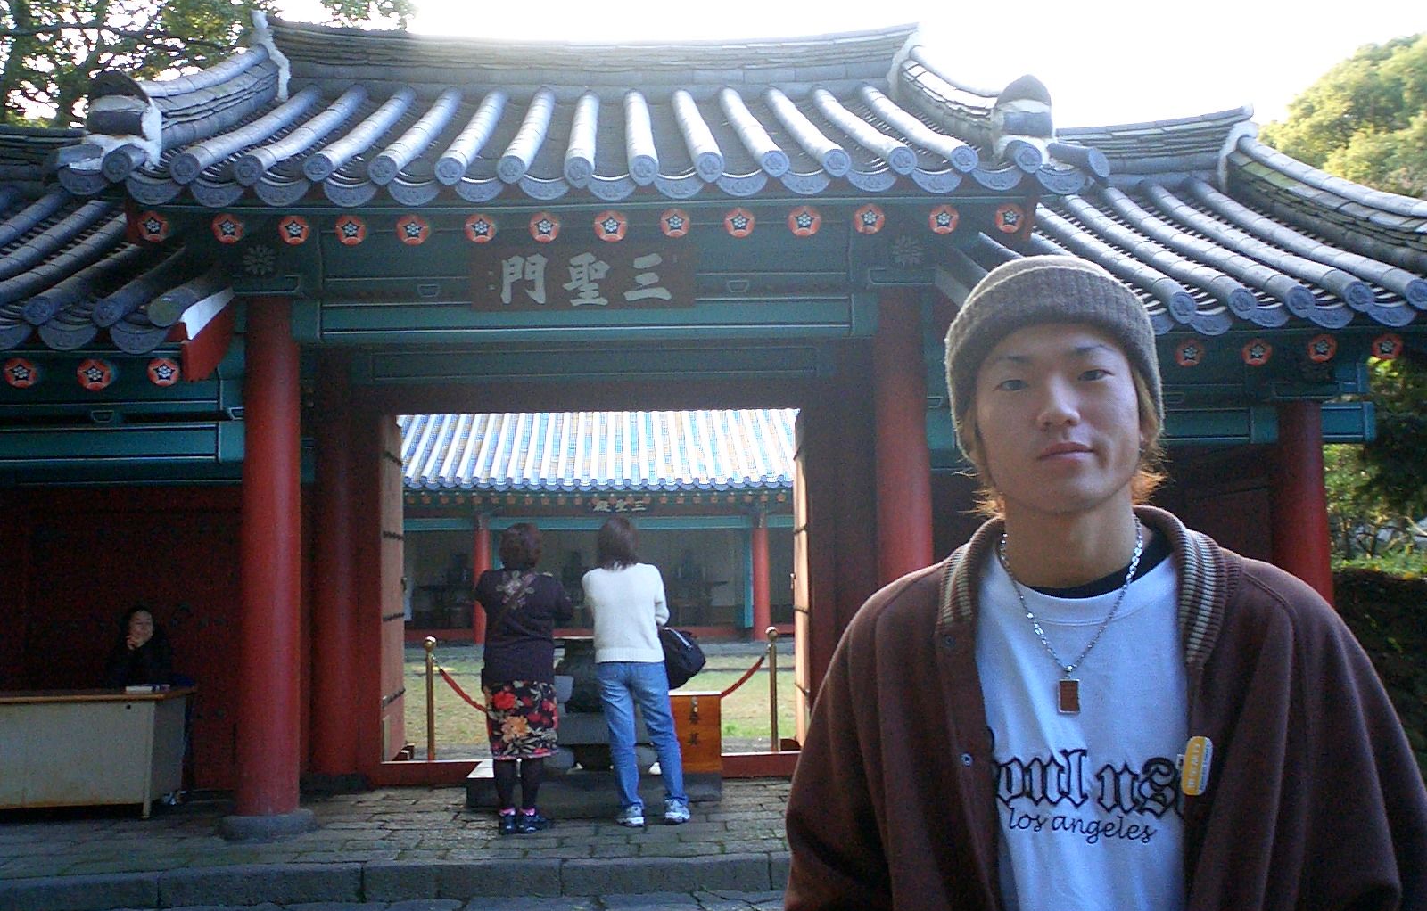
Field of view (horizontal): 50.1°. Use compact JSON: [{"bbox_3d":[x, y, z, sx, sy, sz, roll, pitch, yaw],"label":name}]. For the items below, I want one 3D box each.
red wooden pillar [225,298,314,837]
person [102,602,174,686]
[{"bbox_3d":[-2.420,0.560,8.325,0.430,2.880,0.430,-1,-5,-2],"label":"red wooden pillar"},{"bbox_3d":[-3.481,1.514,9.311,0.500,1.190,0.650,1,-5,-24],"label":"person"}]

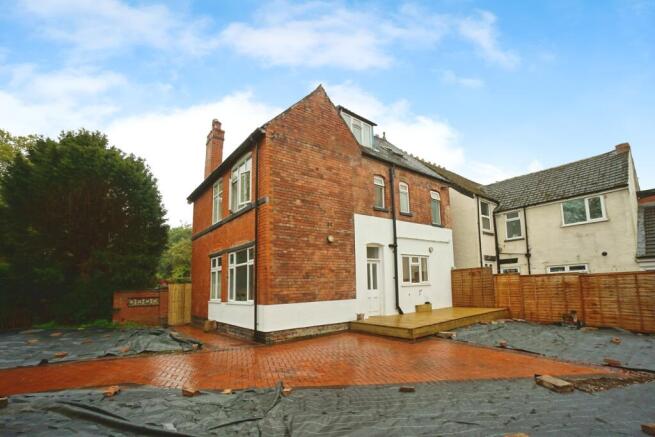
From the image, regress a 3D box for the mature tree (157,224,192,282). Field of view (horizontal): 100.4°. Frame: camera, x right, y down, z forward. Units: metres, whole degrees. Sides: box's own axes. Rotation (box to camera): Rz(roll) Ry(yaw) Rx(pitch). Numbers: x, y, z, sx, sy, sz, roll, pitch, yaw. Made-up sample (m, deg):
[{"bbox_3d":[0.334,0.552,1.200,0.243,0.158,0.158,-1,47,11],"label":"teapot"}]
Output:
[{"bbox_3d":[-9.767,2.263,18.505,5.000,6.000,5.000,4,-12,-27],"label":"mature tree"}]

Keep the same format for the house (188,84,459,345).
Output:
[{"bbox_3d":[-0.357,-0.137,12.733,9.800,8.300,7.500,6,-13,-38],"label":"house"}]

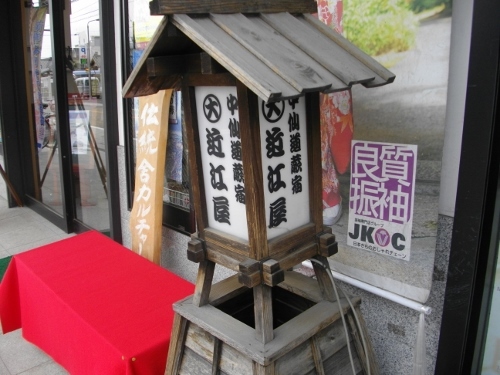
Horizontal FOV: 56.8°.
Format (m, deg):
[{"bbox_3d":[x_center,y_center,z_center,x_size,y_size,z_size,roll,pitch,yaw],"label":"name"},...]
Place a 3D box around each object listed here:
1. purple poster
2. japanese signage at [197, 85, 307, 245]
[{"bbox_3d":[0.396,0.035,1.391,0.010,0.342,0.225,-10,16,-40],"label":"purple poster"},{"bbox_3d":[0.011,-0.074,1.124,0.178,0.359,0.185,-18,22,-39],"label":"japanese signage"}]

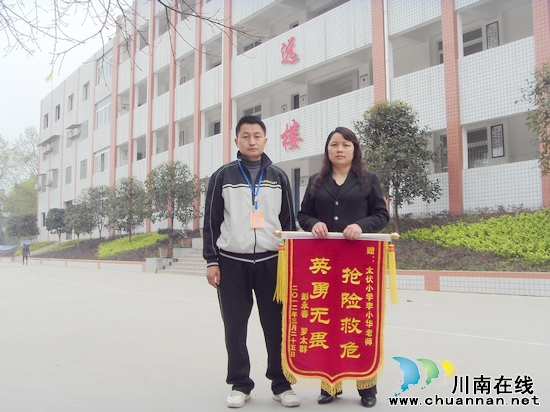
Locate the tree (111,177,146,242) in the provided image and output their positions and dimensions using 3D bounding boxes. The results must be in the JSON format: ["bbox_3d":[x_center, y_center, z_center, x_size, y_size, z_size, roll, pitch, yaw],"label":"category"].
[{"bbox_3d":[-8.462,0.167,36.146,2.150,3.803,2.150,0,-4,0],"label":"tree"}]

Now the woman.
[{"bbox_3d":[0.396,0.332,3.632,0.530,1.605,0.360,0,-4,3],"label":"woman"}]

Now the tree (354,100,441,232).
[{"bbox_3d":[3.772,-1.230,19.260,2.650,4.168,2.600,0,-4,0],"label":"tree"}]

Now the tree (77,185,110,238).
[{"bbox_3d":[-12.184,0.355,42.642,2.500,3.692,2.500,0,-4,0],"label":"tree"}]

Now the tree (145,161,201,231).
[{"bbox_3d":[-5.374,-0.406,32.755,2.900,4.035,2.800,0,-4,0],"label":"tree"}]

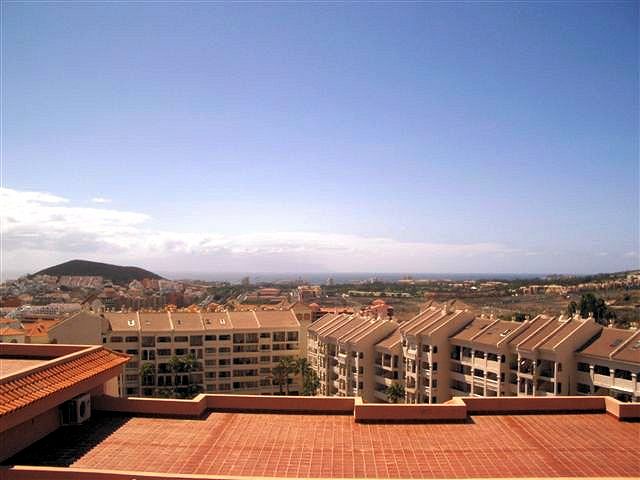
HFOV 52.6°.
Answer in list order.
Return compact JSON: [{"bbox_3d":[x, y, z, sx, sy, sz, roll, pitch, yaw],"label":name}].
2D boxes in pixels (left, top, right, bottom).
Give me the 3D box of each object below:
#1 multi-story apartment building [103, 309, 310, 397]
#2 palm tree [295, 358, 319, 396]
[{"bbox_3d":[-27.000,27.300,153.000,45.000,20.500,13.000,1,-3,-20],"label":"multi-story apartment building"},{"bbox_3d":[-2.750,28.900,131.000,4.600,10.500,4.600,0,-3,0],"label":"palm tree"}]

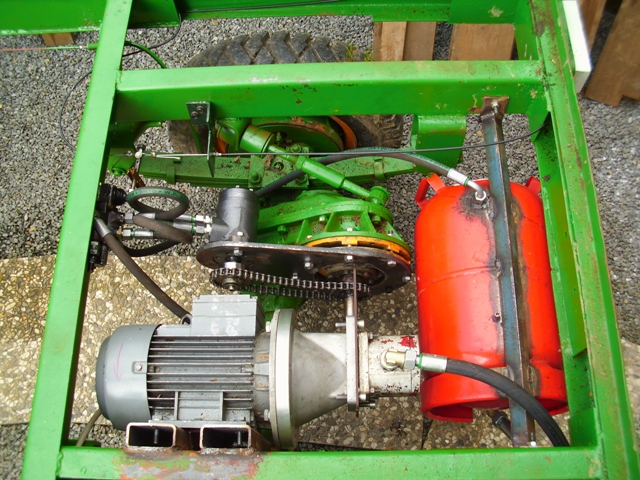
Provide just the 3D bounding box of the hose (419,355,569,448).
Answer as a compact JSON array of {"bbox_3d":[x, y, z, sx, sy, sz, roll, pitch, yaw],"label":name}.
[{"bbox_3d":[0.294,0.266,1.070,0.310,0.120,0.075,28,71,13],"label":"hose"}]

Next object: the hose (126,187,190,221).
[{"bbox_3d":[-0.321,-0.072,1.285,0.124,0.115,0.045,3,67,4],"label":"hose"}]

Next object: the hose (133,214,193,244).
[{"bbox_3d":[-0.303,-0.020,1.246,0.125,0.090,0.045,16,69,9],"label":"hose"}]

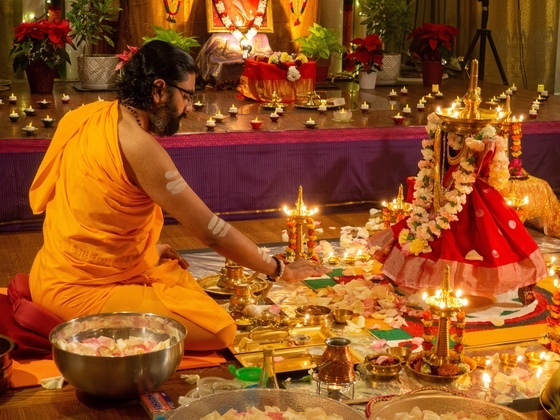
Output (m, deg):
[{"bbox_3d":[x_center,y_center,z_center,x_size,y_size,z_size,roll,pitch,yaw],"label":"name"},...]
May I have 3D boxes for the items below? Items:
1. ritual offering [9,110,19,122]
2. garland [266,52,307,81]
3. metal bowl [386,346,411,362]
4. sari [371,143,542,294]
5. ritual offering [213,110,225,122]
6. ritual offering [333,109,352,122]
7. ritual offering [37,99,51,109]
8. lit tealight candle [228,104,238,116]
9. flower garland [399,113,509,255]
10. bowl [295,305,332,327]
[{"bbox_3d":[-1.363,-0.481,5.142,0.050,0.058,0.055,0,12,0],"label":"ritual offering"},{"bbox_3d":[0.045,-0.869,6.030,0.260,0.140,0.160,-3,12,-10],"label":"garland"},{"bbox_3d":[0.323,0.392,2.713,0.069,0.033,0.069,1,12,0],"label":"metal bowl"},{"bbox_3d":[0.624,-0.015,3.547,0.580,0.440,0.560,-6,14,-27],"label":"sari"},{"bbox_3d":[-0.305,-0.470,5.045,0.066,0.058,0.066,0,12,0],"label":"ritual offering"},{"bbox_3d":[0.302,-0.461,4.827,0.100,0.058,0.100,1,12,0],"label":"ritual offering"},{"bbox_3d":[-1.264,-0.574,5.401,0.074,0.043,0.066,0,12,0],"label":"ritual offering"},{"bbox_3d":[-0.232,-0.496,5.011,0.049,0.056,0.050,0,12,0],"label":"lit tealight candle"},{"bbox_3d":[0.592,-0.090,3.420,0.330,0.450,0.210,-6,14,-27],"label":"flower garland"},{"bbox_3d":[0.103,0.322,3.054,0.108,0.045,0.108,0,12,0],"label":"bowl"}]

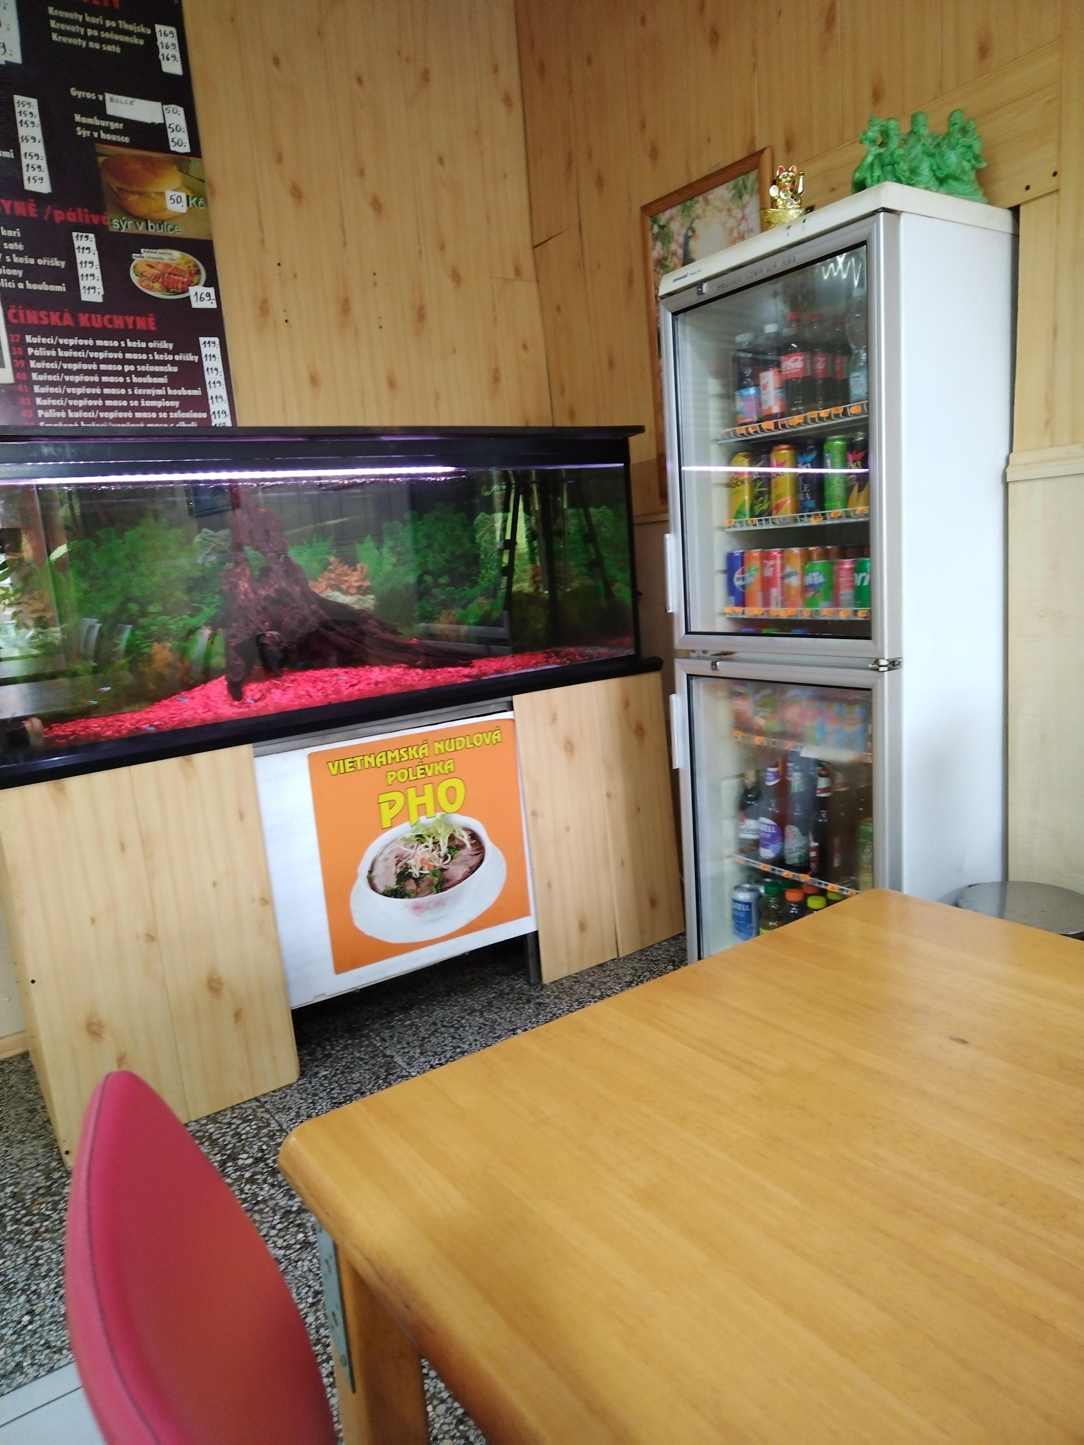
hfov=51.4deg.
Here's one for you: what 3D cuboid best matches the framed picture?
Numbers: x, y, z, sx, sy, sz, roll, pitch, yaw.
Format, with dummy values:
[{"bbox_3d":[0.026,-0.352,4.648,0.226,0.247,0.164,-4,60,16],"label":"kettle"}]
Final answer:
[{"bbox_3d":[0.458,-1.035,3.056,0.025,0.835,0.485,-11,10,-36],"label":"framed picture"}]

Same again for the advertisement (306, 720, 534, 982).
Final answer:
[{"bbox_3d":[-0.281,0.294,2.804,0.580,0.535,0.010,-11,10,-36],"label":"advertisement"}]

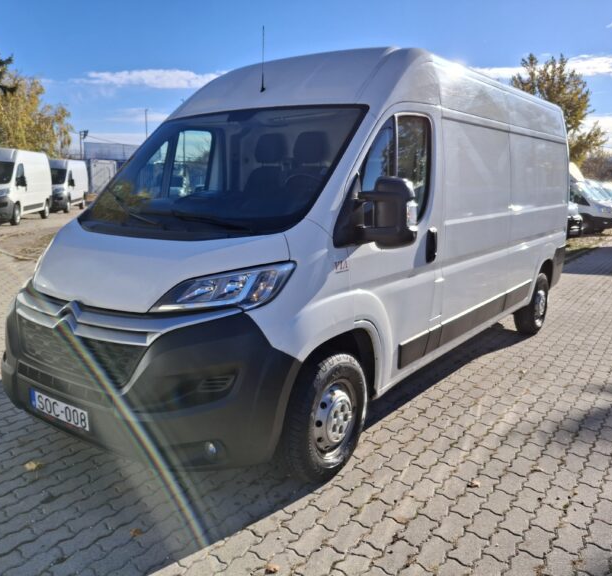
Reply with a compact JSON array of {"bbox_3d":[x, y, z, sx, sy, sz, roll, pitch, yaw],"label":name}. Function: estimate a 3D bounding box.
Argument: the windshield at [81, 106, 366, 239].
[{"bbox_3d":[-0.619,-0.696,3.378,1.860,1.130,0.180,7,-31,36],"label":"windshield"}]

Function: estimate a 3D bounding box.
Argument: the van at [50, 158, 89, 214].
[{"bbox_3d":[-12.250,-4.980,26.800,2.050,2.520,5.900,-2,10,-12],"label":"van"}]

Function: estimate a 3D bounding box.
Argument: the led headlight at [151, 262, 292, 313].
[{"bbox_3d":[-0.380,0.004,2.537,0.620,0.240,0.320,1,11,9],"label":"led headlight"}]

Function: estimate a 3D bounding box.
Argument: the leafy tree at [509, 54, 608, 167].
[{"bbox_3d":[12.524,-7.605,28.108,5.000,7.990,5.000,0,10,0],"label":"leafy tree"}]

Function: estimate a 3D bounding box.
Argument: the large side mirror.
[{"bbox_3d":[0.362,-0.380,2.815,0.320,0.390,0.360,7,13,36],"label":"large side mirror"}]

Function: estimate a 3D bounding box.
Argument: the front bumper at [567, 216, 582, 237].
[{"bbox_3d":[8.104,-1.912,16.616,0.500,0.600,1.800,9,14,43],"label":"front bumper"}]

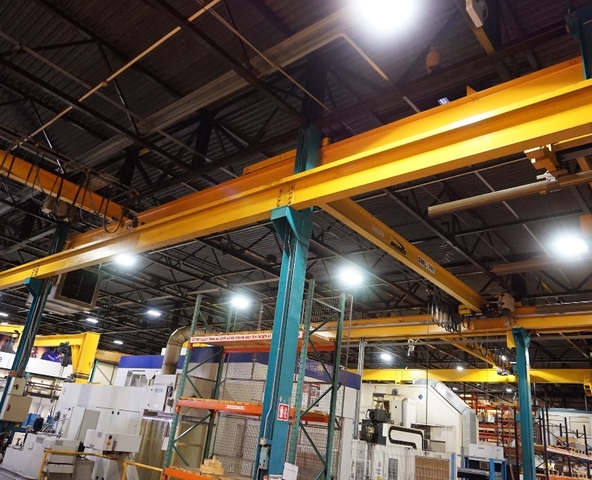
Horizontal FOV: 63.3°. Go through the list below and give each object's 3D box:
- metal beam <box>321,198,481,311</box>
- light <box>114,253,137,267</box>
[{"bbox_3d":[2.899,0.510,11.077,0.182,0.413,9.112,-12,-29,39],"label":"metal beam"},{"bbox_3d":[-5.513,0.630,15.520,0.320,0.110,0.620,-12,-29,39],"label":"light"}]

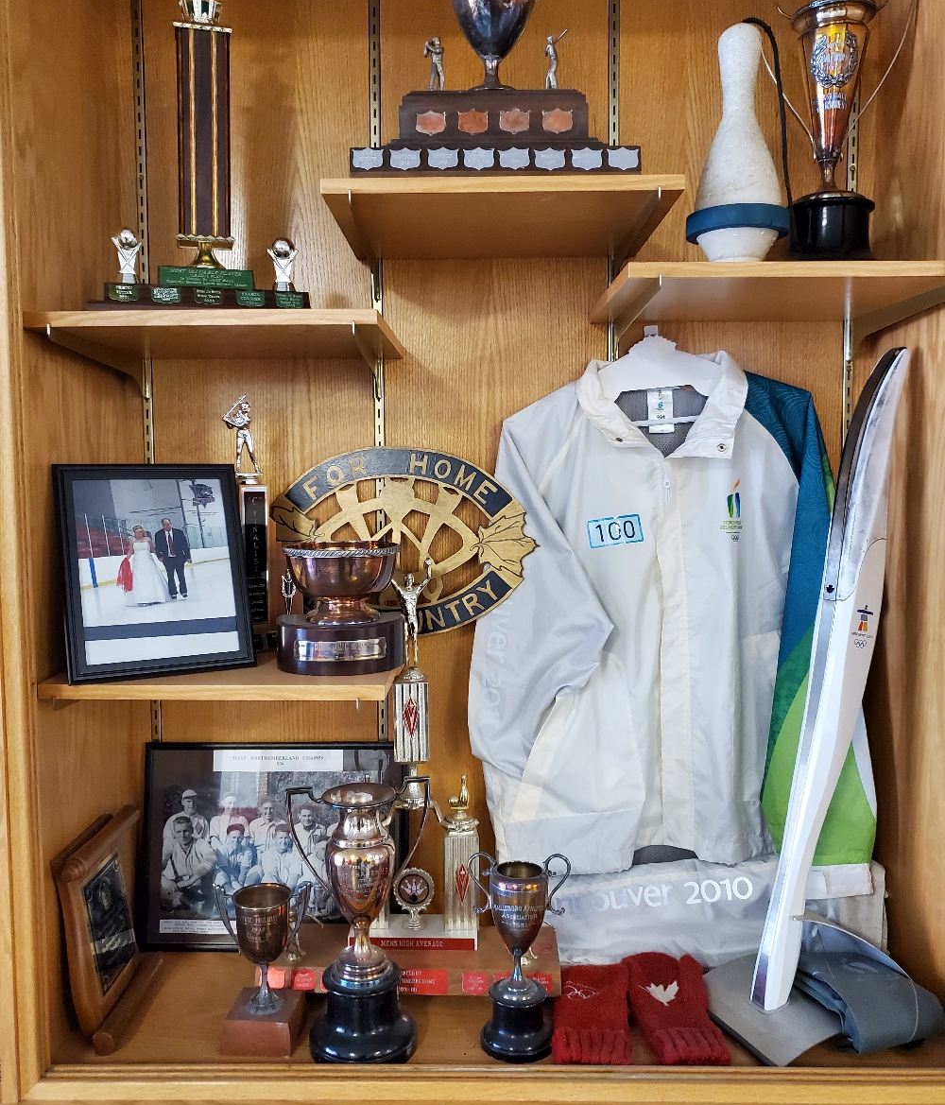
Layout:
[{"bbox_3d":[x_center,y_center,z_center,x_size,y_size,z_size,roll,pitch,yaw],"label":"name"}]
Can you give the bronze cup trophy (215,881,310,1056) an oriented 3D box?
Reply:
[{"bbox_3d":[-0.269,0.525,1.217,0.125,0.204,0.088,0,4,-1],"label":"bronze cup trophy"}]

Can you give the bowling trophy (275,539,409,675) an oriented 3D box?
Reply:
[{"bbox_3d":[-0.186,0.075,1.343,0.180,0.169,0.174,-1,4,-5],"label":"bowling trophy"}]

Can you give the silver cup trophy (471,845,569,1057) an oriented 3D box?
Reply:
[{"bbox_3d":[0.059,0.502,1.201,0.128,0.248,0.090,0,4,1],"label":"silver cup trophy"}]

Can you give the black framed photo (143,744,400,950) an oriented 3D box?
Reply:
[{"bbox_3d":[-0.309,0.459,1.490,0.418,0.314,0.022,-2,-11,1],"label":"black framed photo"}]

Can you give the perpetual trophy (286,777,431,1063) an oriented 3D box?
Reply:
[{"bbox_3d":[-0.146,0.456,1.210,0.187,0.341,0.137,-1,4,-3],"label":"perpetual trophy"}]

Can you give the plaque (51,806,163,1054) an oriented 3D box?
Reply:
[{"bbox_3d":[-0.486,0.499,1.289,0.042,0.252,0.219,-9,4,2],"label":"plaque"}]

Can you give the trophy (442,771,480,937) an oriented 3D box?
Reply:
[{"bbox_3d":[-0.017,0.445,1.417,0.053,0.226,0.048,0,4,1],"label":"trophy"}]

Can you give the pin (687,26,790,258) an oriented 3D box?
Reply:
[{"bbox_3d":[0.340,-0.518,1.209,0.130,0.316,0.130,1,4,16],"label":"pin"}]

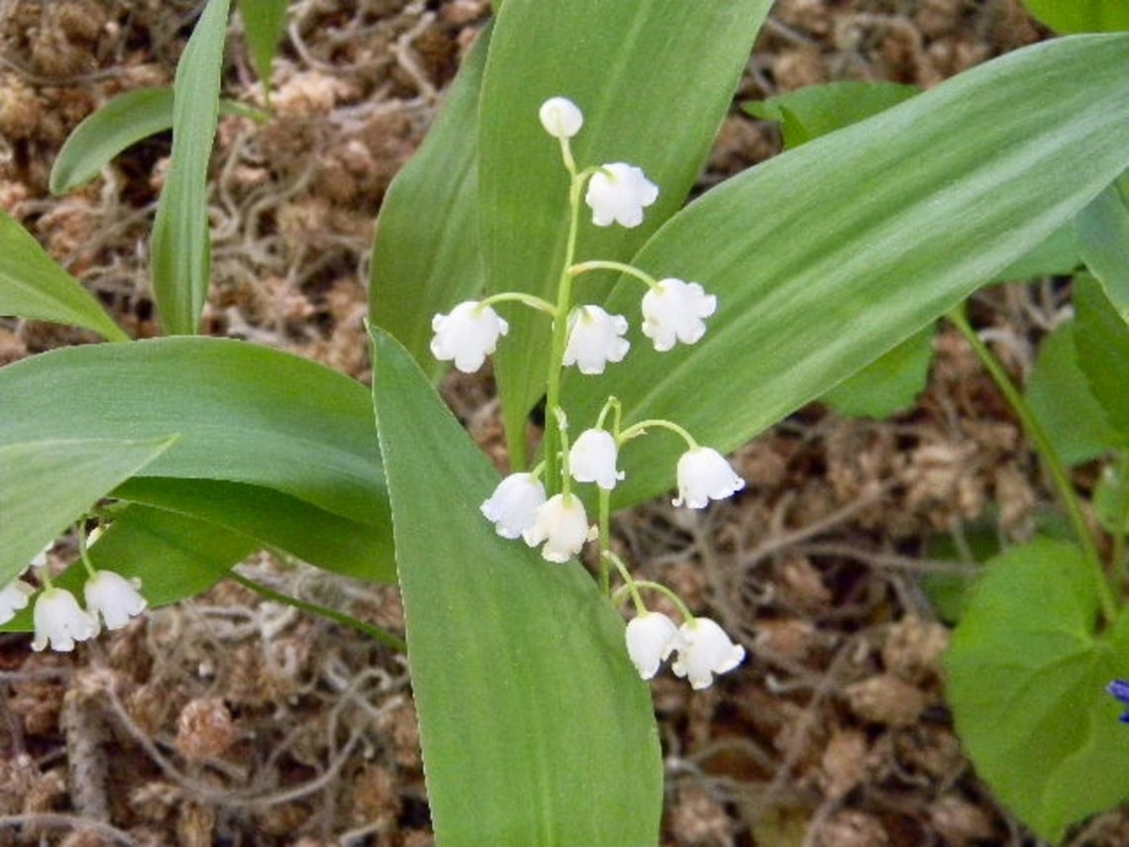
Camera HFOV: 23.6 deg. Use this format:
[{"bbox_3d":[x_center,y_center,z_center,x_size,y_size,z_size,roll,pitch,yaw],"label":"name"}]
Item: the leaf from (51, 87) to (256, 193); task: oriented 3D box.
[{"bbox_3d":[-0.079,-0.054,0.520,0.041,0.017,0.015,0,40,0],"label":"leaf"}]

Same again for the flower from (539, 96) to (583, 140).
[{"bbox_3d":[0.000,-0.042,0.370,0.006,0.006,0.006,0,40,0],"label":"flower"}]

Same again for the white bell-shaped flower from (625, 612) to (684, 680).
[{"bbox_3d":[0.013,0.032,0.385,0.008,0.009,0.008,-15,31,12],"label":"white bell-shaped flower"}]

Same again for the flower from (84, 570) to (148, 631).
[{"bbox_3d":[-0.071,0.028,0.425,0.009,0.009,0.009,-18,33,14],"label":"flower"}]

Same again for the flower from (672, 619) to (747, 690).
[{"bbox_3d":[0.020,0.033,0.385,0.010,0.009,0.010,-11,32,9],"label":"flower"}]

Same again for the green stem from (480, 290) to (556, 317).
[{"bbox_3d":[-0.006,-0.016,0.375,0.011,0.004,0.003,0,40,0],"label":"green stem"}]

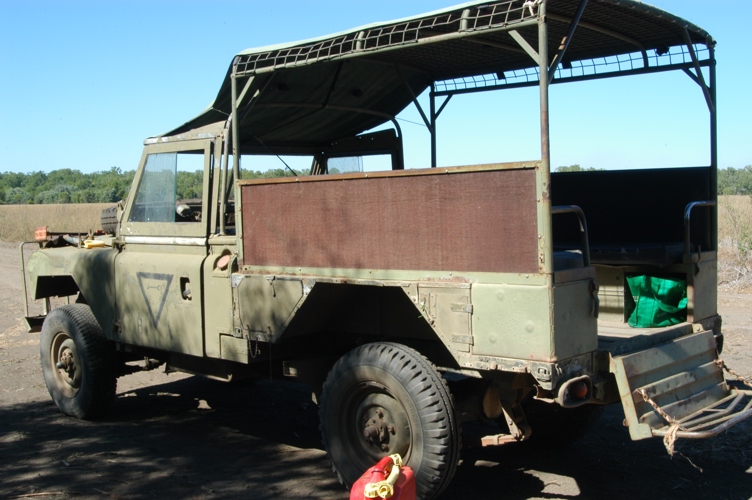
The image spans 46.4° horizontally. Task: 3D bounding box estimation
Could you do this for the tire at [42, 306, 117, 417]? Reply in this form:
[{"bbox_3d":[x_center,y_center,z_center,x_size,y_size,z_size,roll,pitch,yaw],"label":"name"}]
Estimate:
[{"bbox_3d":[-2.069,0.765,6.113,0.778,0.778,0.202,2,4,41],"label":"tire"}]

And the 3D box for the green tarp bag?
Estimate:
[{"bbox_3d":[1.424,0.261,4.434,0.293,0.263,0.212,-1,3,-5],"label":"green tarp bag"}]

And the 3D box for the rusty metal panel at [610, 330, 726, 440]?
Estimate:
[{"bbox_3d":[1.362,0.577,3.981,0.061,0.323,1.050,-18,-9,40],"label":"rusty metal panel"}]

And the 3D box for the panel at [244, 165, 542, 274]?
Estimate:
[{"bbox_3d":[-0.029,-0.122,4.046,1.768,0.424,0.040,1,3,41],"label":"panel"}]

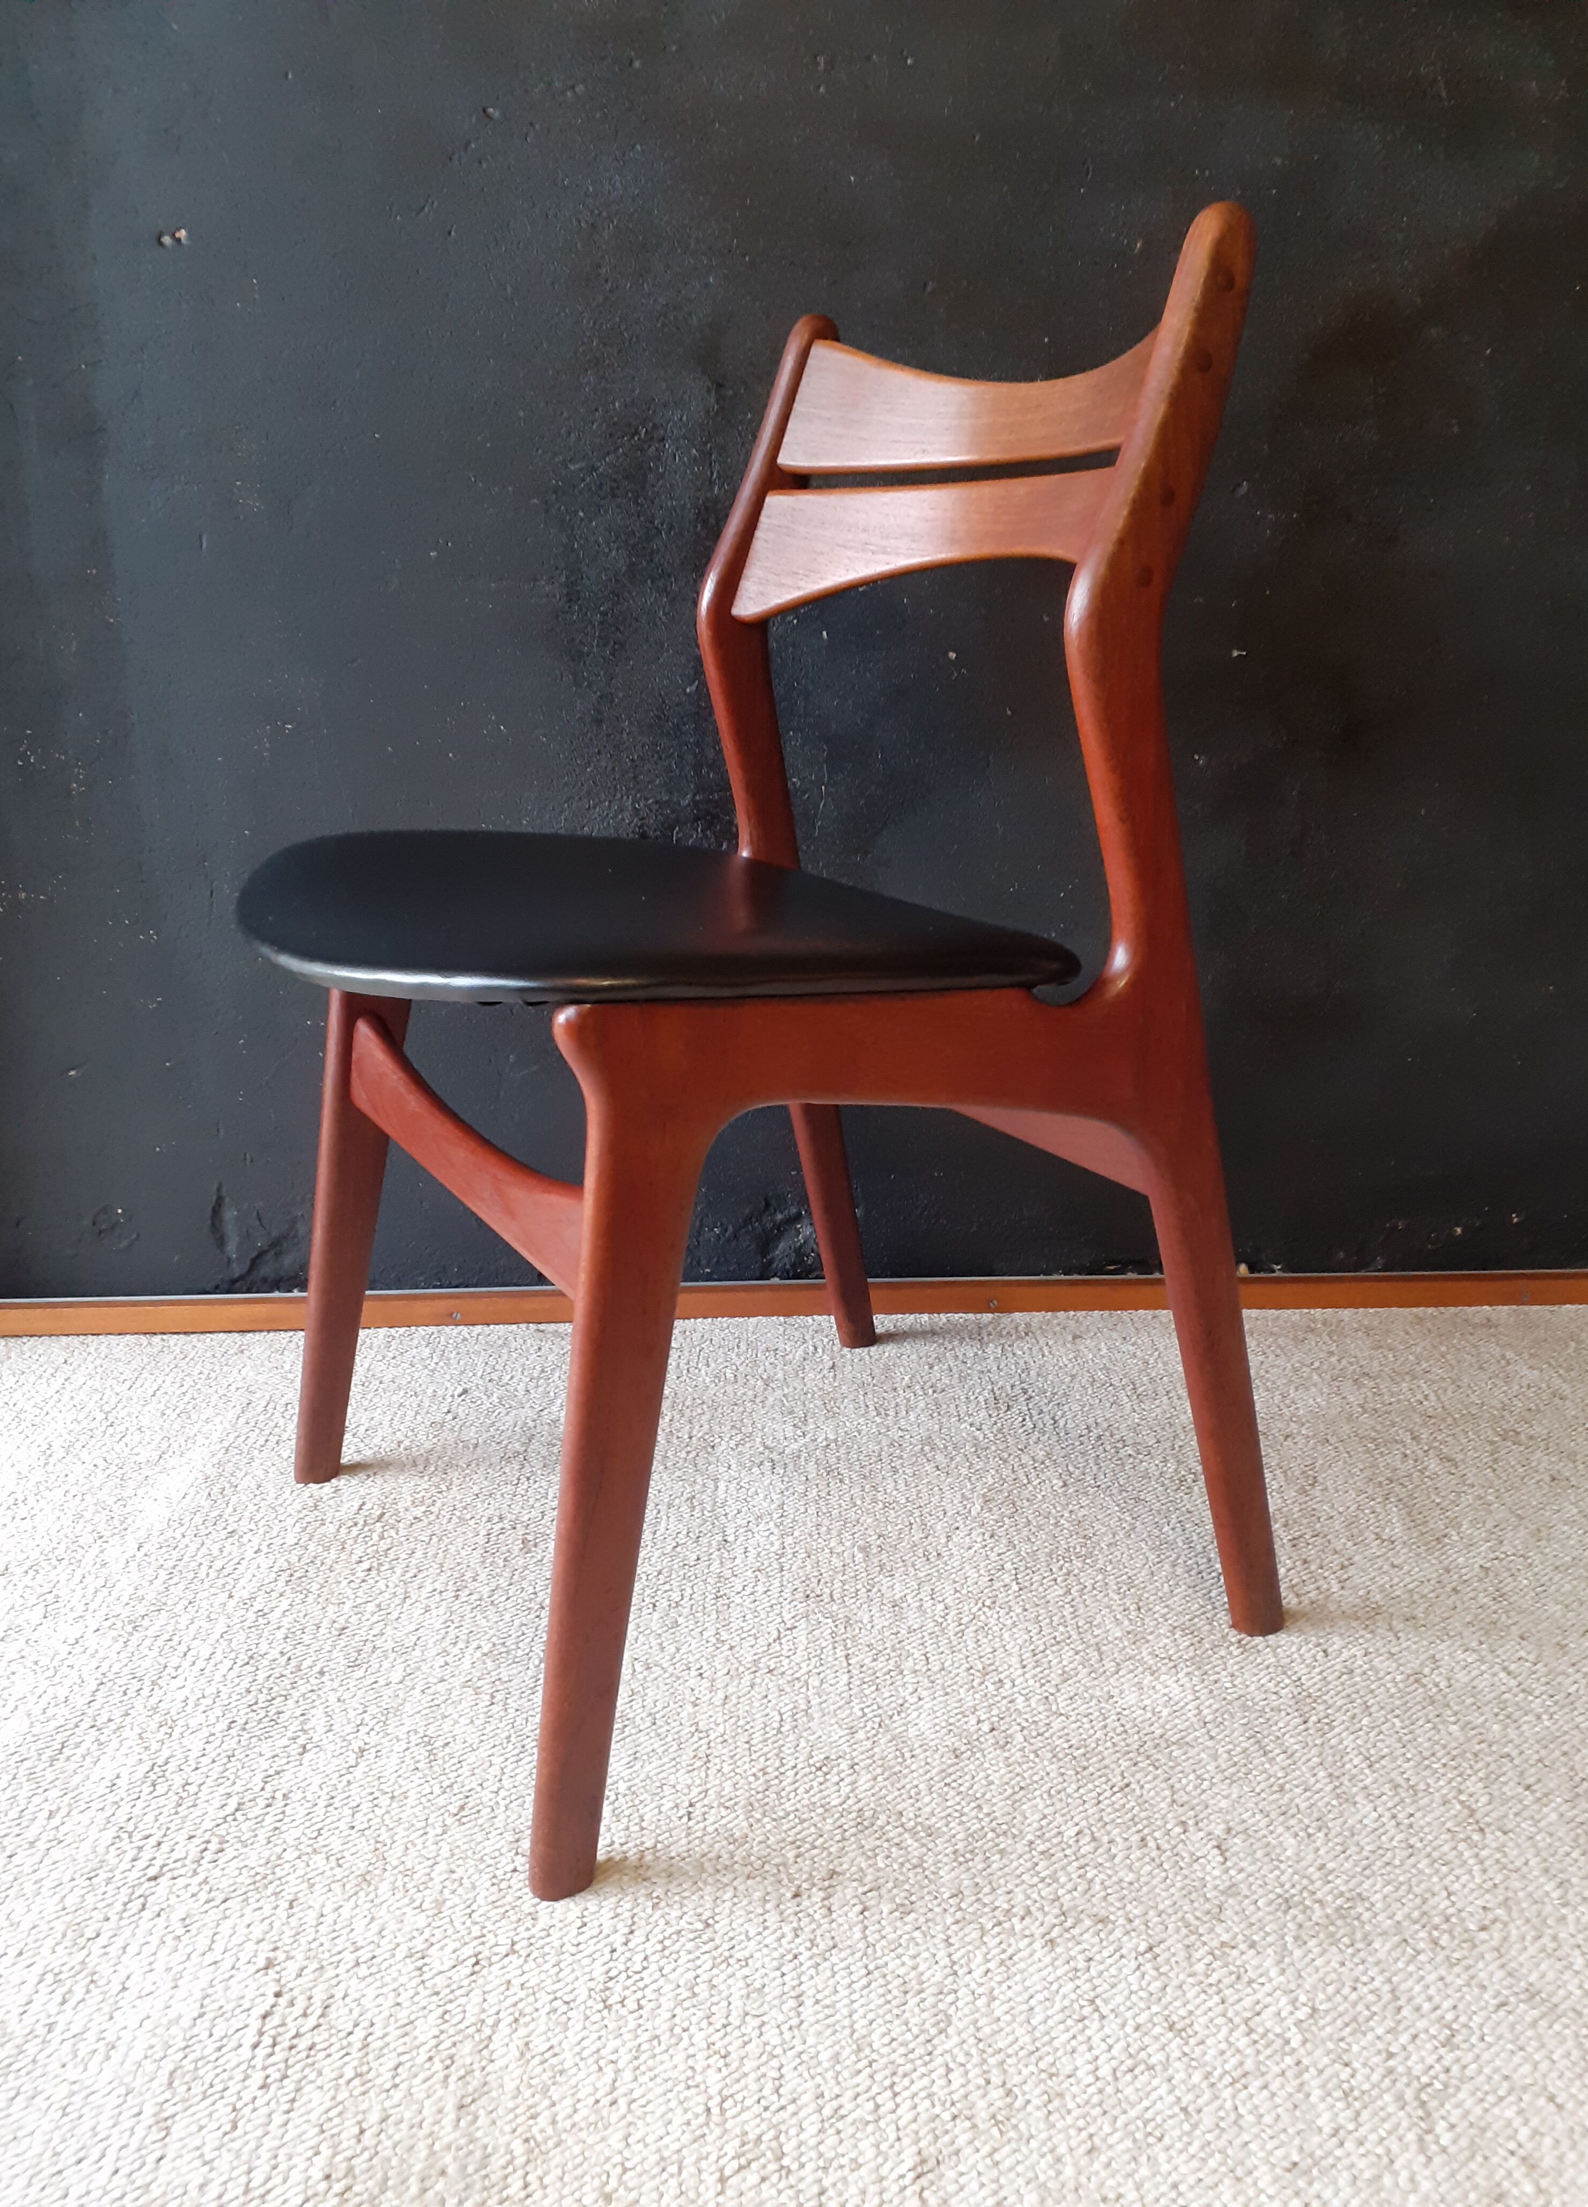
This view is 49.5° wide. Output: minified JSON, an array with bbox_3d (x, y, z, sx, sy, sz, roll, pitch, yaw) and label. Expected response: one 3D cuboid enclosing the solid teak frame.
[{"bbox_3d":[-0.050,-0.081,1.031,0.539,0.792,0.507,-9,19,-28],"label":"solid teak frame"}]

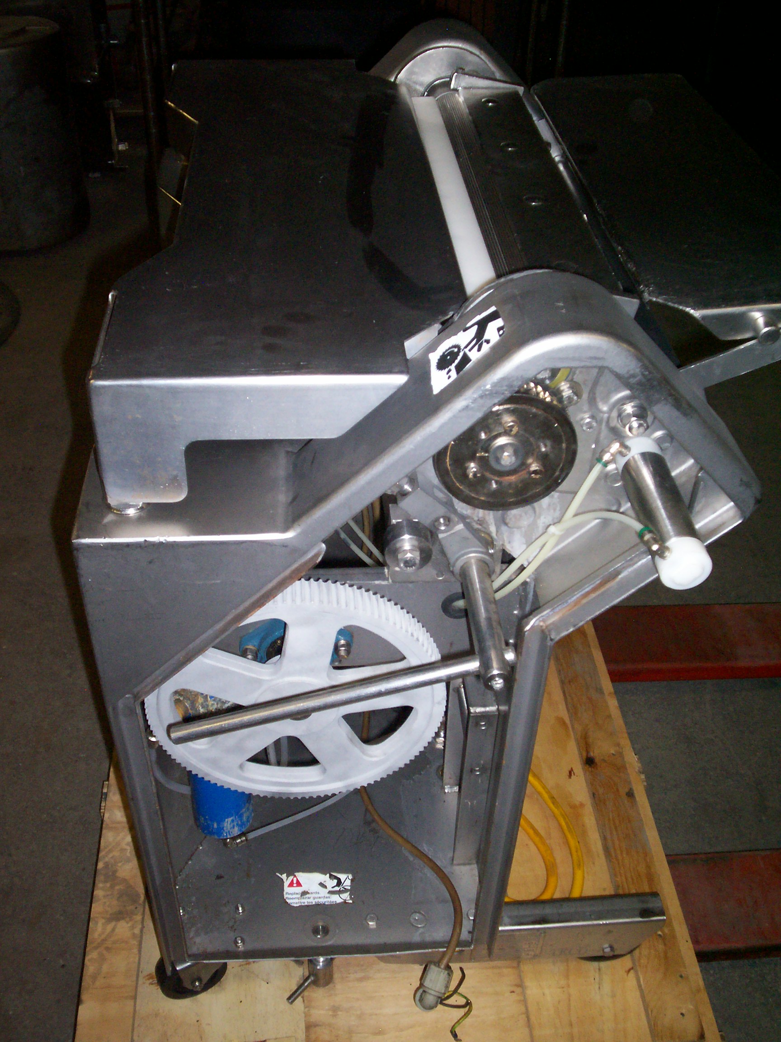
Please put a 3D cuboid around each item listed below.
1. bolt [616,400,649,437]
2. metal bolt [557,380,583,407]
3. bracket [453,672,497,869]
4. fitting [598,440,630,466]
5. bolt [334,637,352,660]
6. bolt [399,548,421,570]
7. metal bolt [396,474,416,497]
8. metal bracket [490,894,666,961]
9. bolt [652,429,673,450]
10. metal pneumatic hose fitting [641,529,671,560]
[{"bbox_3d":[0.188,-0.079,0.840,0.022,0.023,0.021,-2,40,-5],"label":"bolt"},{"bbox_3d":[0.139,-0.098,0.836,0.018,0.018,0.013,-2,40,-5],"label":"metal bolt"},{"bbox_3d":[0.091,0.287,1.211,0.030,0.280,0.043,-2,40,-5],"label":"bracket"},{"bbox_3d":[0.176,-0.053,0.847,0.018,0.021,0.012,31,30,-28],"label":"fitting"},{"bbox_3d":[-0.044,0.118,0.999,0.016,0.016,0.015,-2,40,-5],"label":"bolt"},{"bbox_3d":[0.015,0.031,0.871,0.018,0.018,0.008,-2,40,-5],"label":"bolt"},{"bbox_3d":[0.013,-0.029,0.868,0.016,0.016,0.011,-2,40,-5],"label":"metal bolt"},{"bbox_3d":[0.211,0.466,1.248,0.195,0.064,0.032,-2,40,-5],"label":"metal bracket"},{"bbox_3d":[0.220,-0.066,0.876,0.015,0.016,0.008,-2,40,-5],"label":"bolt"},{"bbox_3d":[0.189,0.017,0.771,0.017,0.014,0.019,-2,40,-5],"label":"metal pneumatic hose fitting"}]

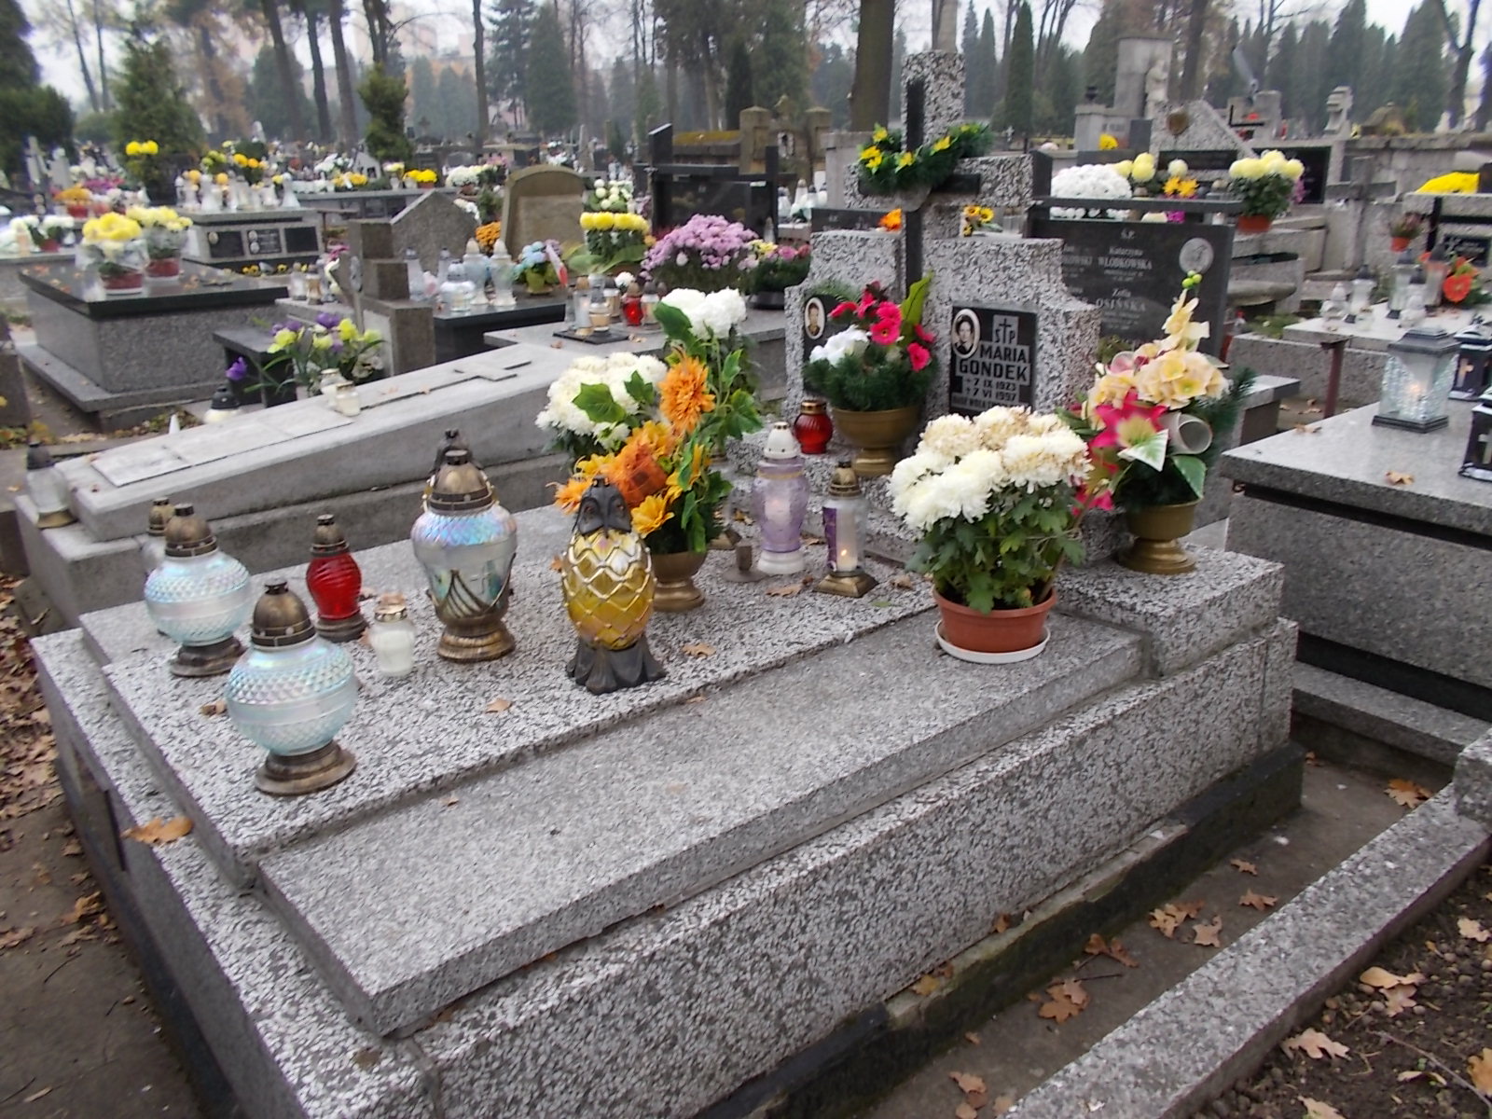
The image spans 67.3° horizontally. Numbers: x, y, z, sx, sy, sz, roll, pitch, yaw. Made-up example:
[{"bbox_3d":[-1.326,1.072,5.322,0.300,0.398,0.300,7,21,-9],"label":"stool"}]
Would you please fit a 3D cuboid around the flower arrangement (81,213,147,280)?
[{"bbox_3d":[-3.844,-1.899,6.800,0.380,0.410,0.360,-11,20,-27],"label":"flower arrangement"}]

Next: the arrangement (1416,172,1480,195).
[{"bbox_3d":[4.888,-2.552,7.800,0.420,0.300,0.460,-16,24,-36],"label":"arrangement"}]

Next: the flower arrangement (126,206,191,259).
[{"bbox_3d":[-3.509,-1.955,6.700,0.390,0.330,0.360,-11,21,-26],"label":"flower arrangement"}]

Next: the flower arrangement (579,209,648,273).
[{"bbox_3d":[-0.764,-1.849,6.500,0.410,0.380,0.380,-3,19,-6],"label":"flower arrangement"}]

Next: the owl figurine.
[{"bbox_3d":[-0.242,0.028,2.007,0.185,0.355,0.175,-4,18,-7],"label":"owl figurine"}]

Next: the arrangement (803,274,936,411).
[{"bbox_3d":[0.301,-0.526,2.719,0.280,0.328,0.330,-16,23,-37],"label":"arrangement"}]

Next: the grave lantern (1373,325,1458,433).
[{"bbox_3d":[1.779,-0.487,2.970,0.145,0.265,0.145,-16,23,-37],"label":"grave lantern"}]

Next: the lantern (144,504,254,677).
[{"bbox_3d":[-1.036,0.058,2.118,0.203,0.300,0.203,-11,20,-26],"label":"lantern"}]

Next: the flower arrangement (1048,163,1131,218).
[{"bbox_3d":[2.029,-2.159,6.600,0.480,0.340,0.420,4,19,16],"label":"flower arrangement"}]

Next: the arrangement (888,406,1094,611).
[{"bbox_3d":[0.463,-0.095,2.105,0.370,0.345,0.340,3,19,12],"label":"arrangement"}]

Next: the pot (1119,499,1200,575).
[{"bbox_3d":[0.883,-0.059,2.384,0.165,0.130,0.165,5,19,20],"label":"pot"}]

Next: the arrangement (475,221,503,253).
[{"bbox_3d":[-1.765,-2.235,7.800,0.290,0.270,0.280,-5,18,-11],"label":"arrangement"}]

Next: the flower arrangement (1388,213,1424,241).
[{"bbox_3d":[3.771,-1.894,6.400,0.180,0.180,0.200,-16,24,-36],"label":"flower arrangement"}]

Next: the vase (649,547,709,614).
[{"bbox_3d":[-0.142,0.035,2.308,0.122,0.113,0.122,-1,20,0],"label":"vase"}]

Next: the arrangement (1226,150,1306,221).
[{"bbox_3d":[2.969,-2.140,6.400,0.440,0.390,0.400,6,20,23],"label":"arrangement"}]

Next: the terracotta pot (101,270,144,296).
[{"bbox_3d":[-3.311,-1.470,5.950,0.220,0.130,0.220,-16,24,-36],"label":"terracotta pot"}]

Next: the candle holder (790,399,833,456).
[{"bbox_3d":[0.181,-0.366,3.053,0.117,0.135,0.117,-1,19,0],"label":"candle holder"}]

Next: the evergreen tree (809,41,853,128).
[{"bbox_3d":[3.620,-17.536,46.100,2.200,6.900,2.200,-1,19,0],"label":"evergreen tree"}]

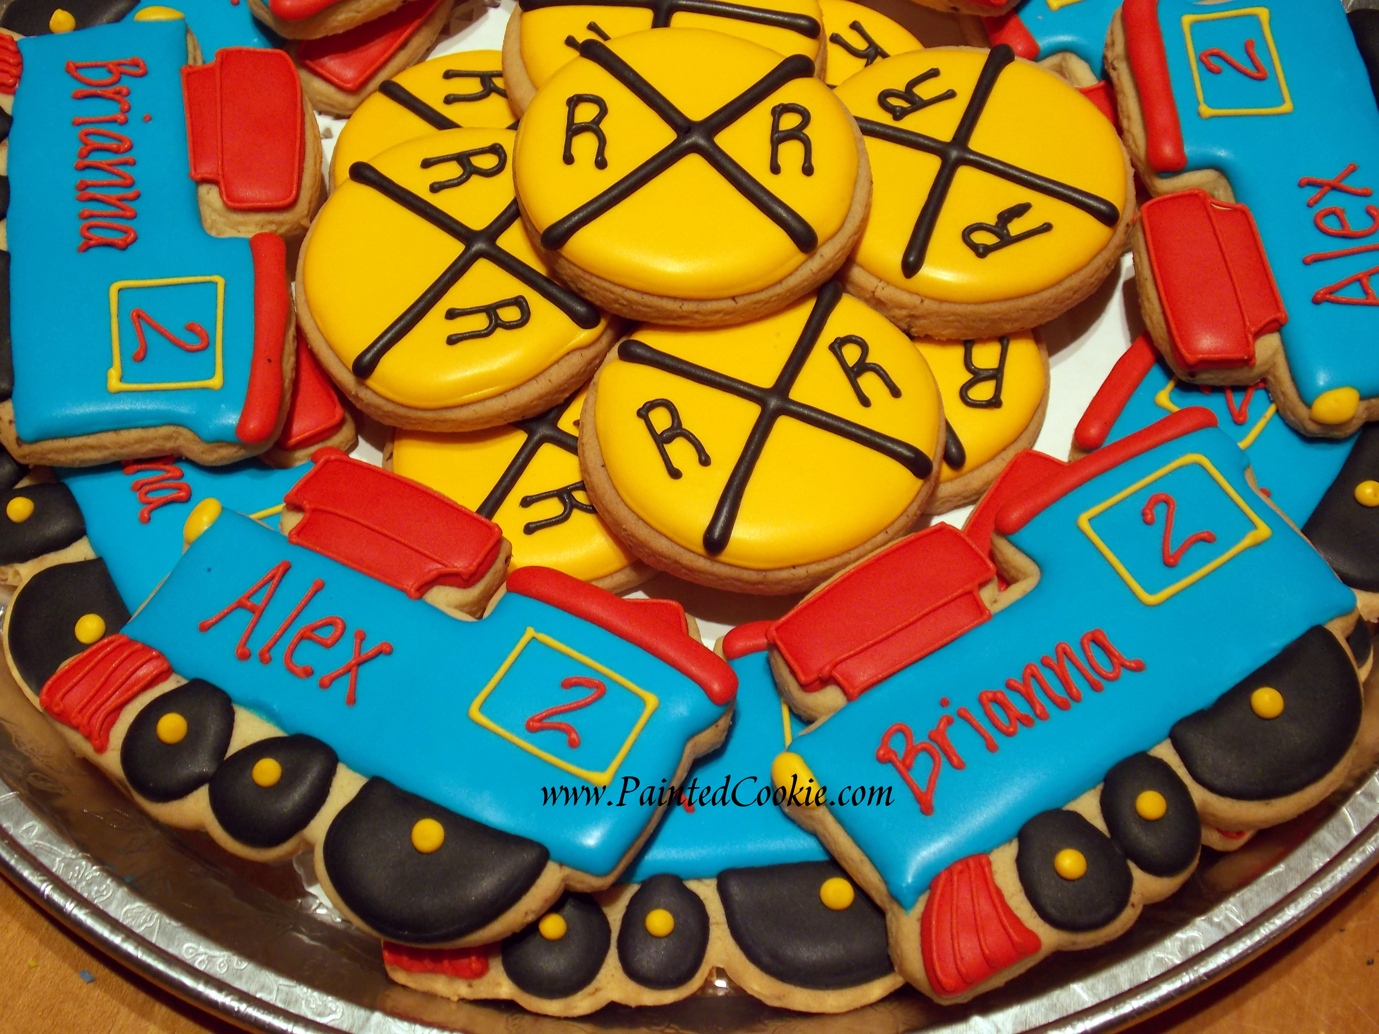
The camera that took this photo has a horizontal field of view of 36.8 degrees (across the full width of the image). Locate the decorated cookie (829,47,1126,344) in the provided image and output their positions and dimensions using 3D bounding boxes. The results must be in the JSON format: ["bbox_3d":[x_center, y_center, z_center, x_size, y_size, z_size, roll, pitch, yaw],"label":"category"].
[{"bbox_3d":[0.062,-0.077,0.473,0.077,0.011,0.077,0,59,0],"label":"decorated cookie"}]

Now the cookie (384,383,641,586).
[{"bbox_3d":[-0.028,-0.015,0.451,0.076,0.010,0.076,-2,60,3],"label":"cookie"}]

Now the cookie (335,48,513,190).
[{"bbox_3d":[-0.046,-0.079,0.486,0.077,0.010,0.077,0,60,0],"label":"cookie"}]

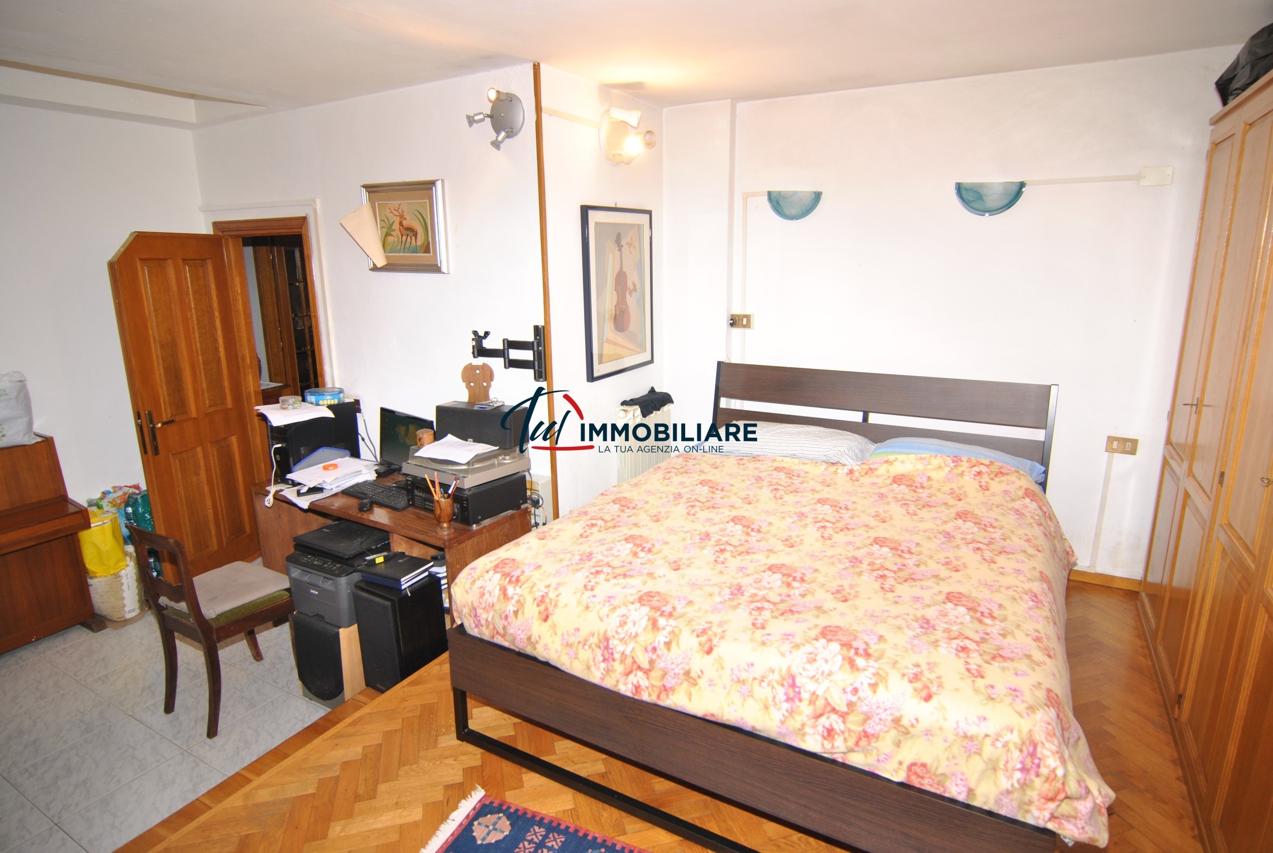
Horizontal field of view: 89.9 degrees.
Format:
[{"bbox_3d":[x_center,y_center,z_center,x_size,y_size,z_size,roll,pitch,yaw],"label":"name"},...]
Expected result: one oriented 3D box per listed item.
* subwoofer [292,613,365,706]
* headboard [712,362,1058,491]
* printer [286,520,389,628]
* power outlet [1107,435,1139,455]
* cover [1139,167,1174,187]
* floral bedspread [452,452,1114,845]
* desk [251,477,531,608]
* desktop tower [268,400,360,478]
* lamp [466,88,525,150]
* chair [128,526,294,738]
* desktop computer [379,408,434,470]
[{"bbox_3d":[-1.260,0.985,2.868,0.335,0.440,0.340,8,17,30],"label":"subwoofer"},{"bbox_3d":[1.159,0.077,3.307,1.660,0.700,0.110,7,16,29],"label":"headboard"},{"bbox_3d":[-1.210,0.630,2.780,0.390,0.285,0.390,8,17,30],"label":"printer"},{"bbox_3d":[2.294,0.094,3.002,0.120,0.079,0.012,8,17,30],"label":"power outlet"},{"bbox_3d":[2.230,-1.073,2.727,0.112,0.075,0.018,8,17,30],"label":"cover"},{"bbox_3d":[0.601,0.521,2.437,1.810,0.350,1.920,8,17,30],"label":"floral bedspread"},{"bbox_3d":[-1.285,0.705,3.374,1.430,0.730,0.520,7,16,27],"label":"desk"},{"bbox_3d":[-1.826,0.074,3.634,0.185,0.385,0.460,6,16,24],"label":"desktop tower"},{"bbox_3d":[-0.631,-1.380,2.844,0.215,0.235,0.140,8,17,30],"label":"lamp"},{"bbox_3d":[-1.782,0.785,2.780,0.460,0.880,0.500,8,17,30],"label":"chair"},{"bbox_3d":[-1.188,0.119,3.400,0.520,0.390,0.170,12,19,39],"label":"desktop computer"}]

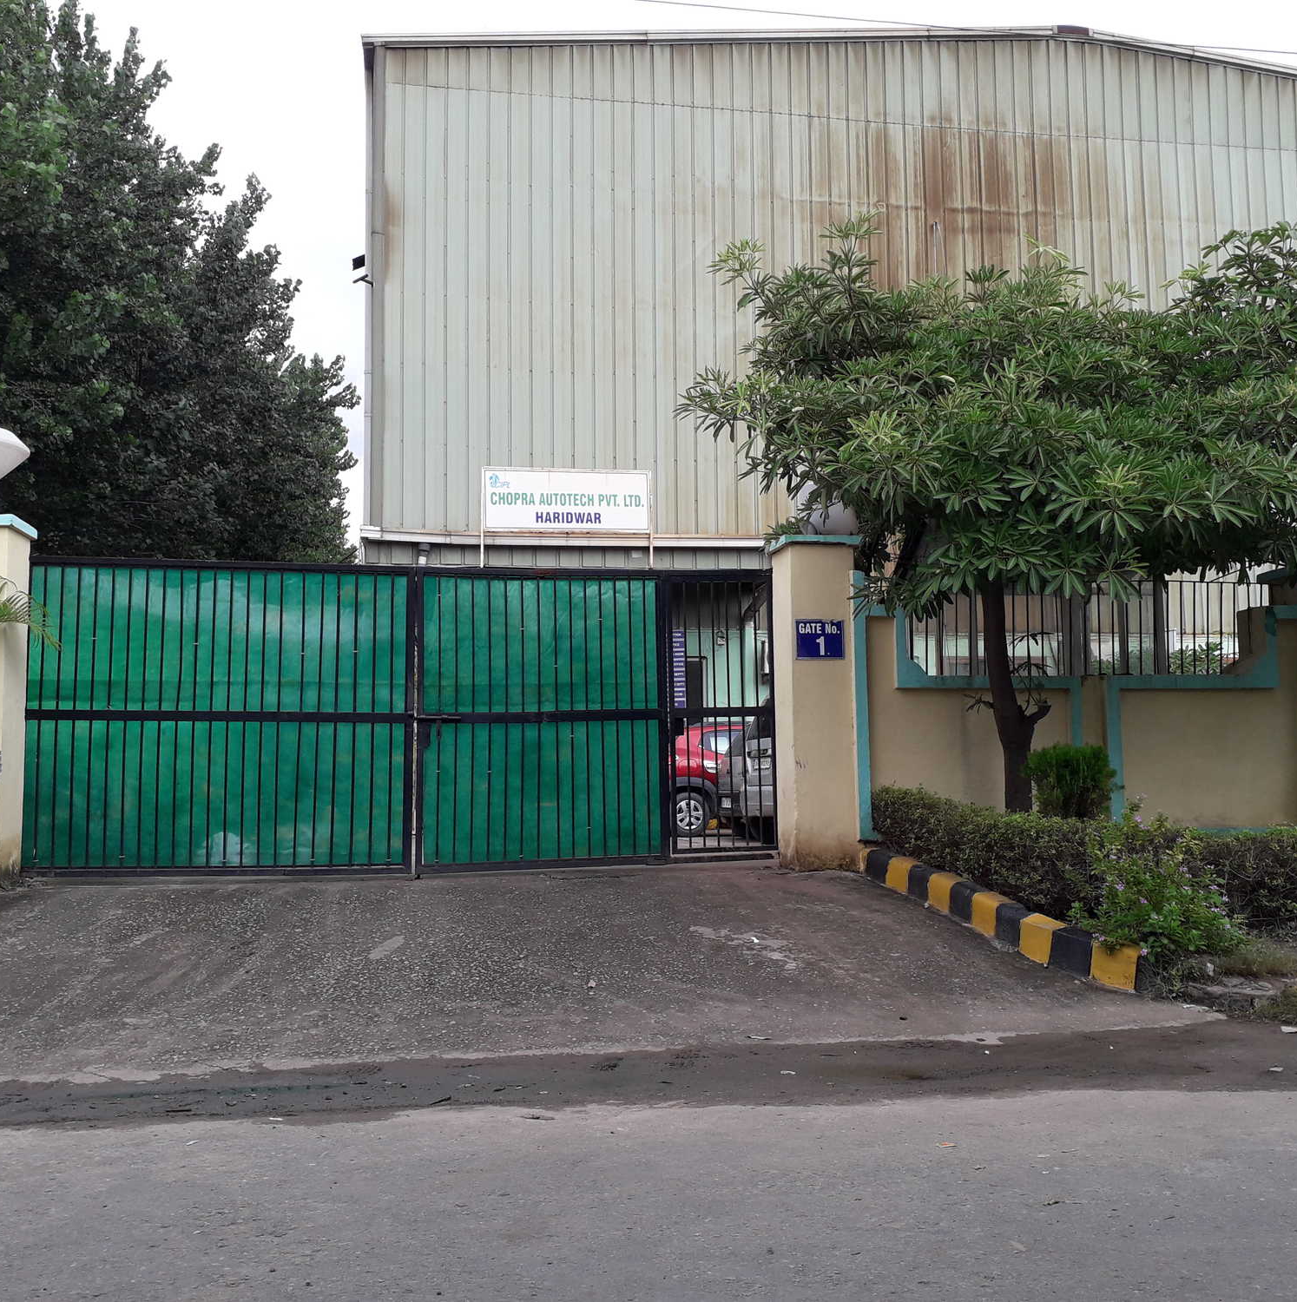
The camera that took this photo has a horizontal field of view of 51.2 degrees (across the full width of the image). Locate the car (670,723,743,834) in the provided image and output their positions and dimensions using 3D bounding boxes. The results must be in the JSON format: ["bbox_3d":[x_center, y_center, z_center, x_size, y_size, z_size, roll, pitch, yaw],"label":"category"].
[{"bbox_3d":[-0.233,1.735,18.607,3.700,1.490,1.580,-3,-6,27],"label":"car"}]

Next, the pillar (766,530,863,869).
[{"bbox_3d":[1.273,0.406,10.450,0.580,2.510,0.580,0,-5,-9],"label":"pillar"}]

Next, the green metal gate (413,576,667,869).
[{"bbox_3d":[-0.786,0.513,10.150,1.852,2.216,0.060,1,-5,-13],"label":"green metal gate"}]

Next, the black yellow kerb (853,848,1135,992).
[{"bbox_3d":[2.189,1.655,8.735,0.150,0.241,2.965,1,2,-20],"label":"black yellow kerb"}]

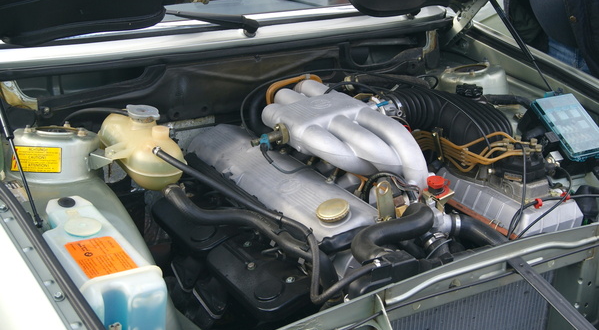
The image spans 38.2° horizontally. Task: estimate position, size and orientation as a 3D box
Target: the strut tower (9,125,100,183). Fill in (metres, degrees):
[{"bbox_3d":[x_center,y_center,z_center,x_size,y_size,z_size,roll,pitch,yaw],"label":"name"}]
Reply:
[{"bbox_3d":[-0.458,-0.025,1.647,0.172,0.105,0.172,-11,28,-29],"label":"strut tower"}]

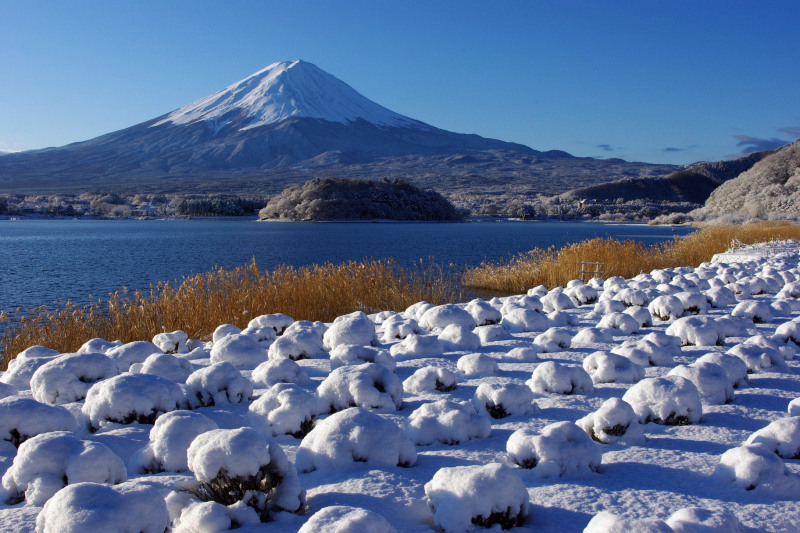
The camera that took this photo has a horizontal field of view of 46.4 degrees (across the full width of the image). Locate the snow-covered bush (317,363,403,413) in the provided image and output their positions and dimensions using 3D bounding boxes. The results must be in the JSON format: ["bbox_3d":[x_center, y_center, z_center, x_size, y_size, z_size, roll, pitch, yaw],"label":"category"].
[{"bbox_3d":[-0.369,1.095,8.706,0.803,0.390,0.738,0,3,-2],"label":"snow-covered bush"}]

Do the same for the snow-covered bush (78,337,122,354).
[{"bbox_3d":[-4.106,1.113,12.803,0.605,0.279,0.556,-1,3,-18],"label":"snow-covered bush"}]

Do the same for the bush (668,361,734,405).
[{"bbox_3d":[3.824,1.446,11.856,0.865,0.494,0.778,1,3,18],"label":"bush"}]

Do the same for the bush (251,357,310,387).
[{"bbox_3d":[-1.382,1.212,10.733,0.642,0.309,0.591,0,3,-7],"label":"bush"}]

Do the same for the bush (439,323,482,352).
[{"bbox_3d":[0.800,0.934,12.434,0.572,0.317,0.572,0,3,4],"label":"bush"}]

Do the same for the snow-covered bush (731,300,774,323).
[{"bbox_3d":[5.924,0.751,15.650,0.644,0.341,0.592,1,3,21],"label":"snow-covered bush"}]

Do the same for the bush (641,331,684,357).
[{"bbox_3d":[3.663,1.074,13.058,0.576,0.330,0.530,1,3,16],"label":"bush"}]

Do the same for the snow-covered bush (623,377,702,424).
[{"bbox_3d":[2.277,1.140,8.081,0.668,0.367,0.614,1,3,16],"label":"snow-covered bush"}]

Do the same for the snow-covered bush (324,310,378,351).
[{"bbox_3d":[-0.883,1.107,16.627,0.999,0.639,0.899,0,3,-3],"label":"snow-covered bush"}]

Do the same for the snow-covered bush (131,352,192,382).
[{"bbox_3d":[-3.374,1.427,13.241,0.909,0.376,0.818,-1,3,-14],"label":"snow-covered bush"}]

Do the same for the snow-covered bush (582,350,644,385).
[{"bbox_3d":[3.039,1.406,13.236,0.894,0.420,0.805,1,3,13],"label":"snow-covered bush"}]

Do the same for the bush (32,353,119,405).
[{"bbox_3d":[-3.145,1.059,9.002,0.803,0.431,0.738,-1,3,-19],"label":"bush"}]

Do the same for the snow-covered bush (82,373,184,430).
[{"bbox_3d":[-2.281,1.125,7.985,0.849,0.408,0.747,-1,3,-16],"label":"snow-covered bush"}]

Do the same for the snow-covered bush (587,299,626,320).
[{"bbox_3d":[4.000,0.803,17.979,0.717,0.335,0.660,1,3,13],"label":"snow-covered bush"}]

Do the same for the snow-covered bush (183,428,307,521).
[{"bbox_3d":[-0.941,1.217,5.665,0.696,0.470,0.613,-1,3,-10],"label":"snow-covered bush"}]

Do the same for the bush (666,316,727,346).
[{"bbox_3d":[4.113,0.881,12.954,0.781,0.368,0.719,1,3,18],"label":"bush"}]

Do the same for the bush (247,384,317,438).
[{"bbox_3d":[-1.058,1.275,8.457,0.621,0.432,0.572,0,3,-7],"label":"bush"}]

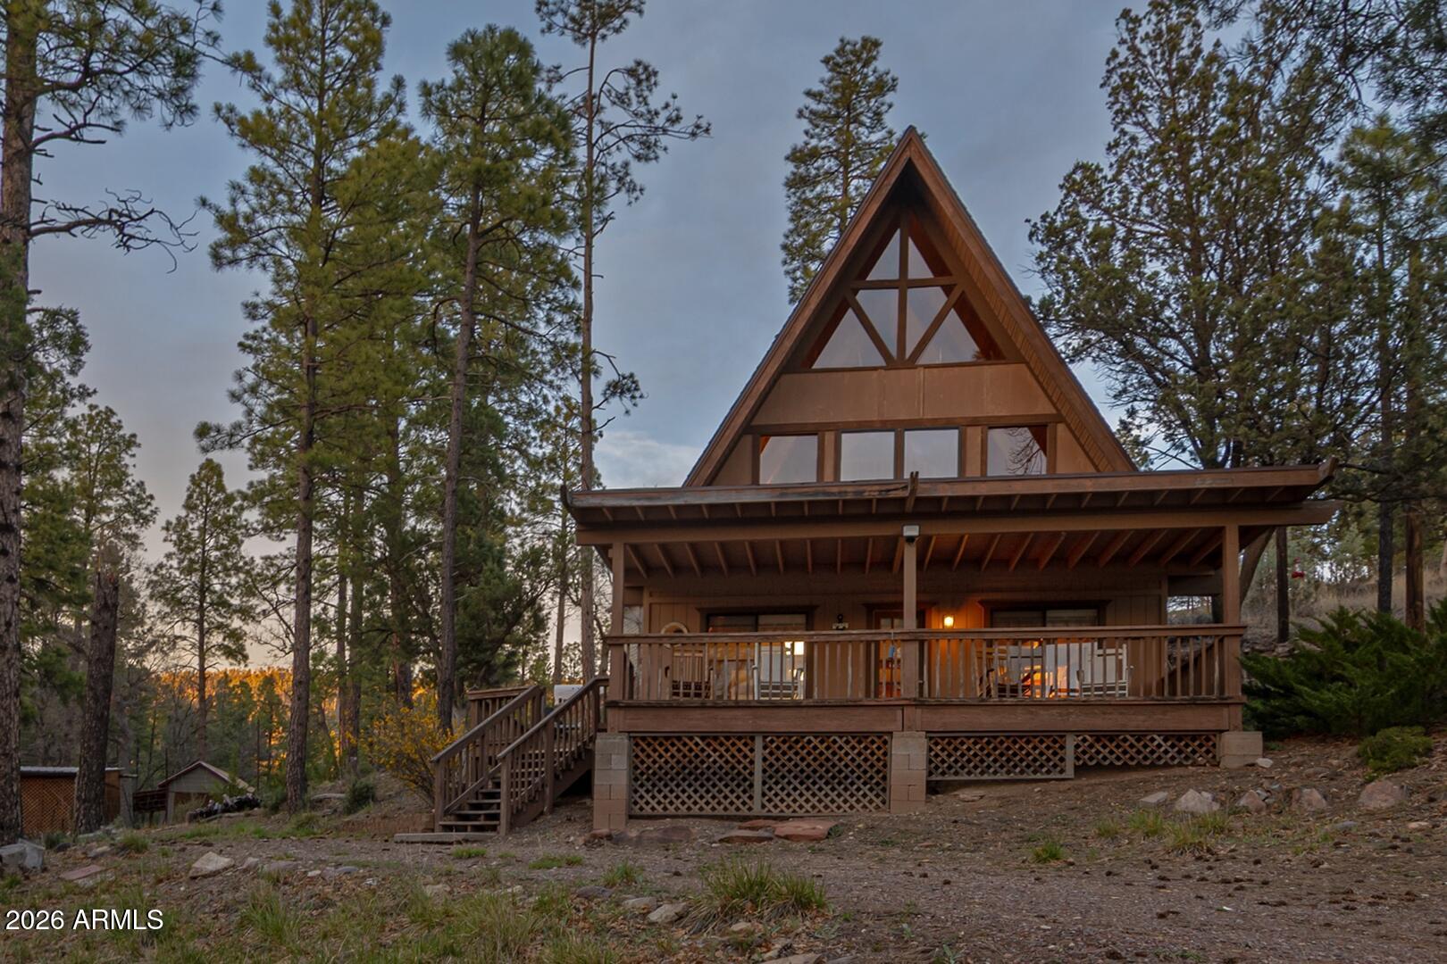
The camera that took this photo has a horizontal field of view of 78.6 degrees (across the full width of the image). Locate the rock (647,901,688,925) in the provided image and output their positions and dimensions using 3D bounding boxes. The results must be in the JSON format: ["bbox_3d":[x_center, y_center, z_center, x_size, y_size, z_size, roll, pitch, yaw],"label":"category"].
[{"bbox_3d":[-0.418,3.263,6.700,0.330,0.131,0.259,1,-12,-3],"label":"rock"}]

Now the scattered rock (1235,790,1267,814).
[{"bbox_3d":[5.191,3.147,8.700,0.275,0.211,0.231,-6,-14,29],"label":"scattered rock"}]

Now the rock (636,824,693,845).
[{"bbox_3d":[-0.729,4.380,11.000,0.746,0.194,0.507,1,-12,-3],"label":"rock"}]

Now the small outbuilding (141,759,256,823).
[{"bbox_3d":[-24.804,14.832,41.969,4.300,2.900,4.600,6,-13,-23],"label":"small outbuilding"}]

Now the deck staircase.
[{"bbox_3d":[-2.799,3.705,12.350,1.380,2.000,2.050,-7,-14,33],"label":"deck staircase"}]

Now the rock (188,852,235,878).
[{"bbox_3d":[-5.322,3.985,9.200,0.421,0.198,0.331,7,-14,-28],"label":"rock"}]

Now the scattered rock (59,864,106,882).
[{"bbox_3d":[-6.663,4.074,9.200,0.422,0.106,0.309,9,-14,-33],"label":"scattered rock"}]

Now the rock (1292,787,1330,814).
[{"bbox_3d":[5.703,3.099,8.600,0.299,0.227,0.250,-7,-14,32],"label":"rock"}]

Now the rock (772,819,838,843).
[{"bbox_3d":[0.992,4.257,10.800,0.844,0.173,0.662,0,-12,5],"label":"rock"}]

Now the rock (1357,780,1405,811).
[{"bbox_3d":[6.314,3.013,8.500,0.362,0.251,0.284,-8,-15,35],"label":"rock"}]

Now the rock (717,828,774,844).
[{"bbox_3d":[0.274,4.288,10.700,0.732,0.124,0.459,0,-12,2],"label":"rock"}]

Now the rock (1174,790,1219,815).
[{"bbox_3d":[4.651,3.151,8.700,0.398,0.204,0.313,-5,-13,27],"label":"rock"}]

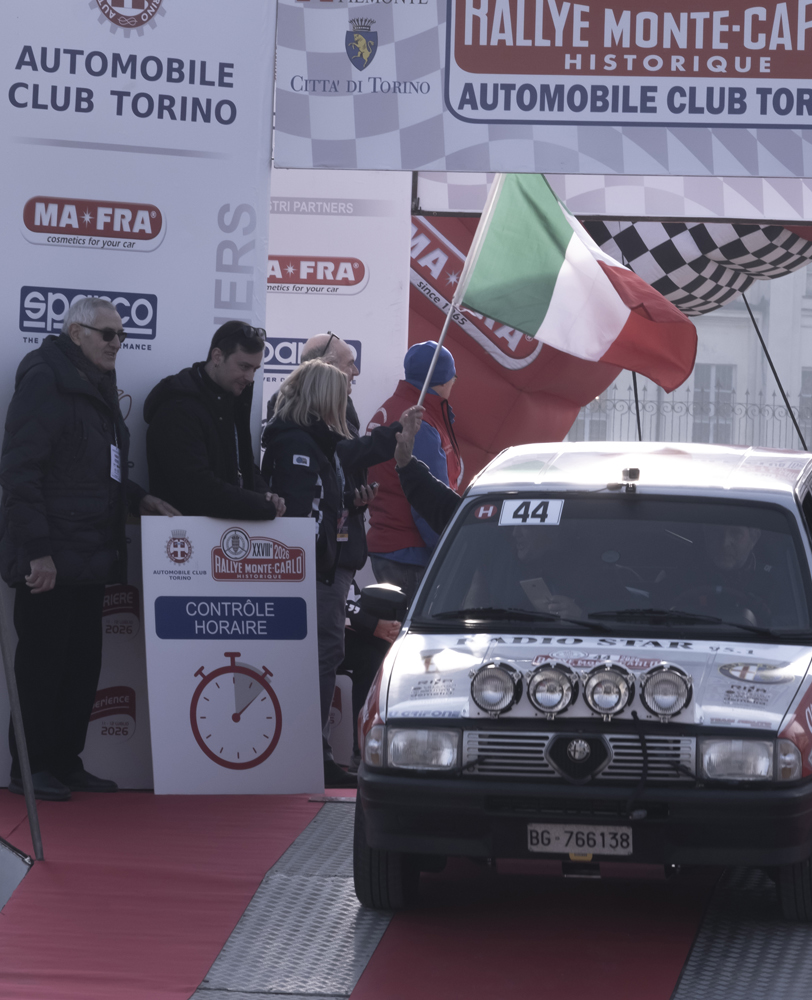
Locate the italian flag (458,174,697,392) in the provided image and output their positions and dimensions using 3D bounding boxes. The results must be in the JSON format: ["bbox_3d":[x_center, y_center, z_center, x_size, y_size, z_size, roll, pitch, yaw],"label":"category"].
[{"bbox_3d":[0.640,-0.840,31.400,0.930,0.870,0.300,2,-1,5],"label":"italian flag"}]

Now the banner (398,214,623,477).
[{"bbox_3d":[0.487,-0.743,39.500,1.150,1.350,0.500,2,-1,8],"label":"banner"}]

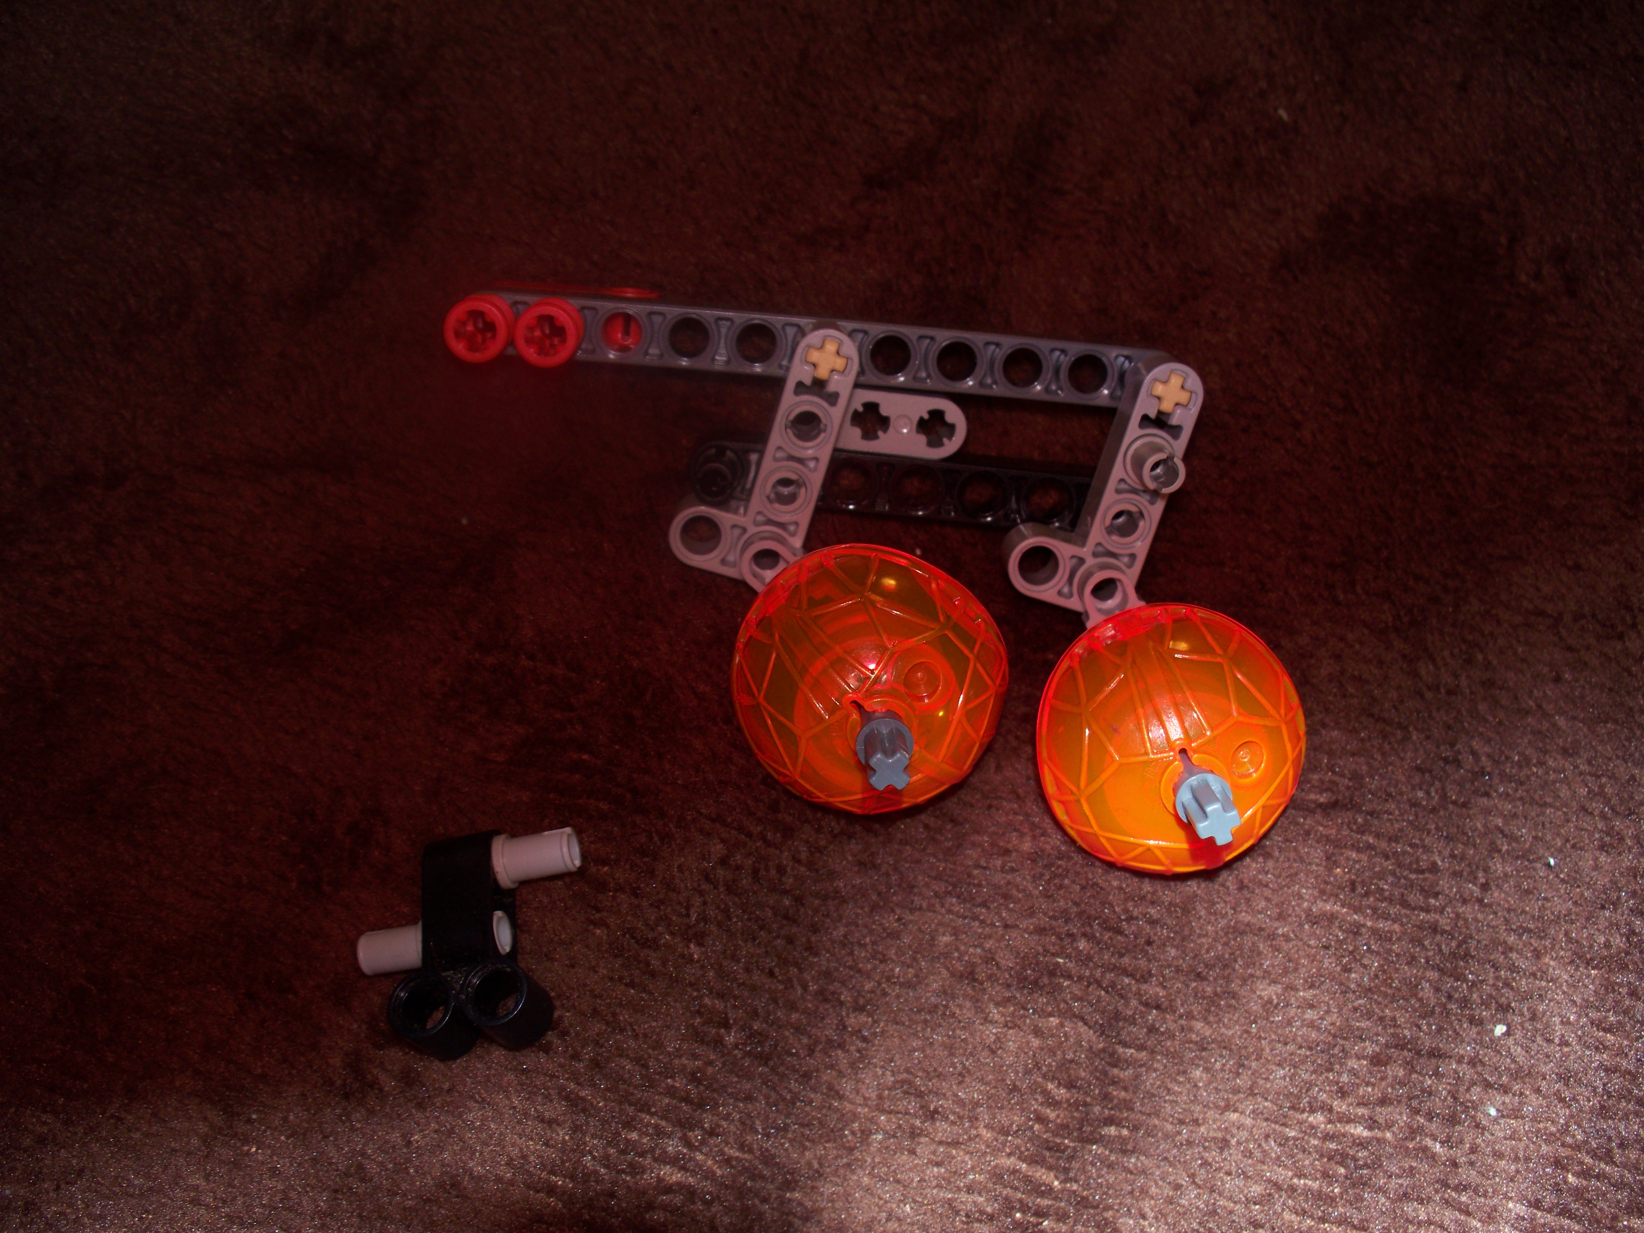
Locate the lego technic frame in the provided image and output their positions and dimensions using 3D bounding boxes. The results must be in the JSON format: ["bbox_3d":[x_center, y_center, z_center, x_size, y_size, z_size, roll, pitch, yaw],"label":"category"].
[{"bbox_3d":[-0.001,-0.019,0.201,0.088,0.030,0.036,5,107,-4],"label":"lego technic frame"}]

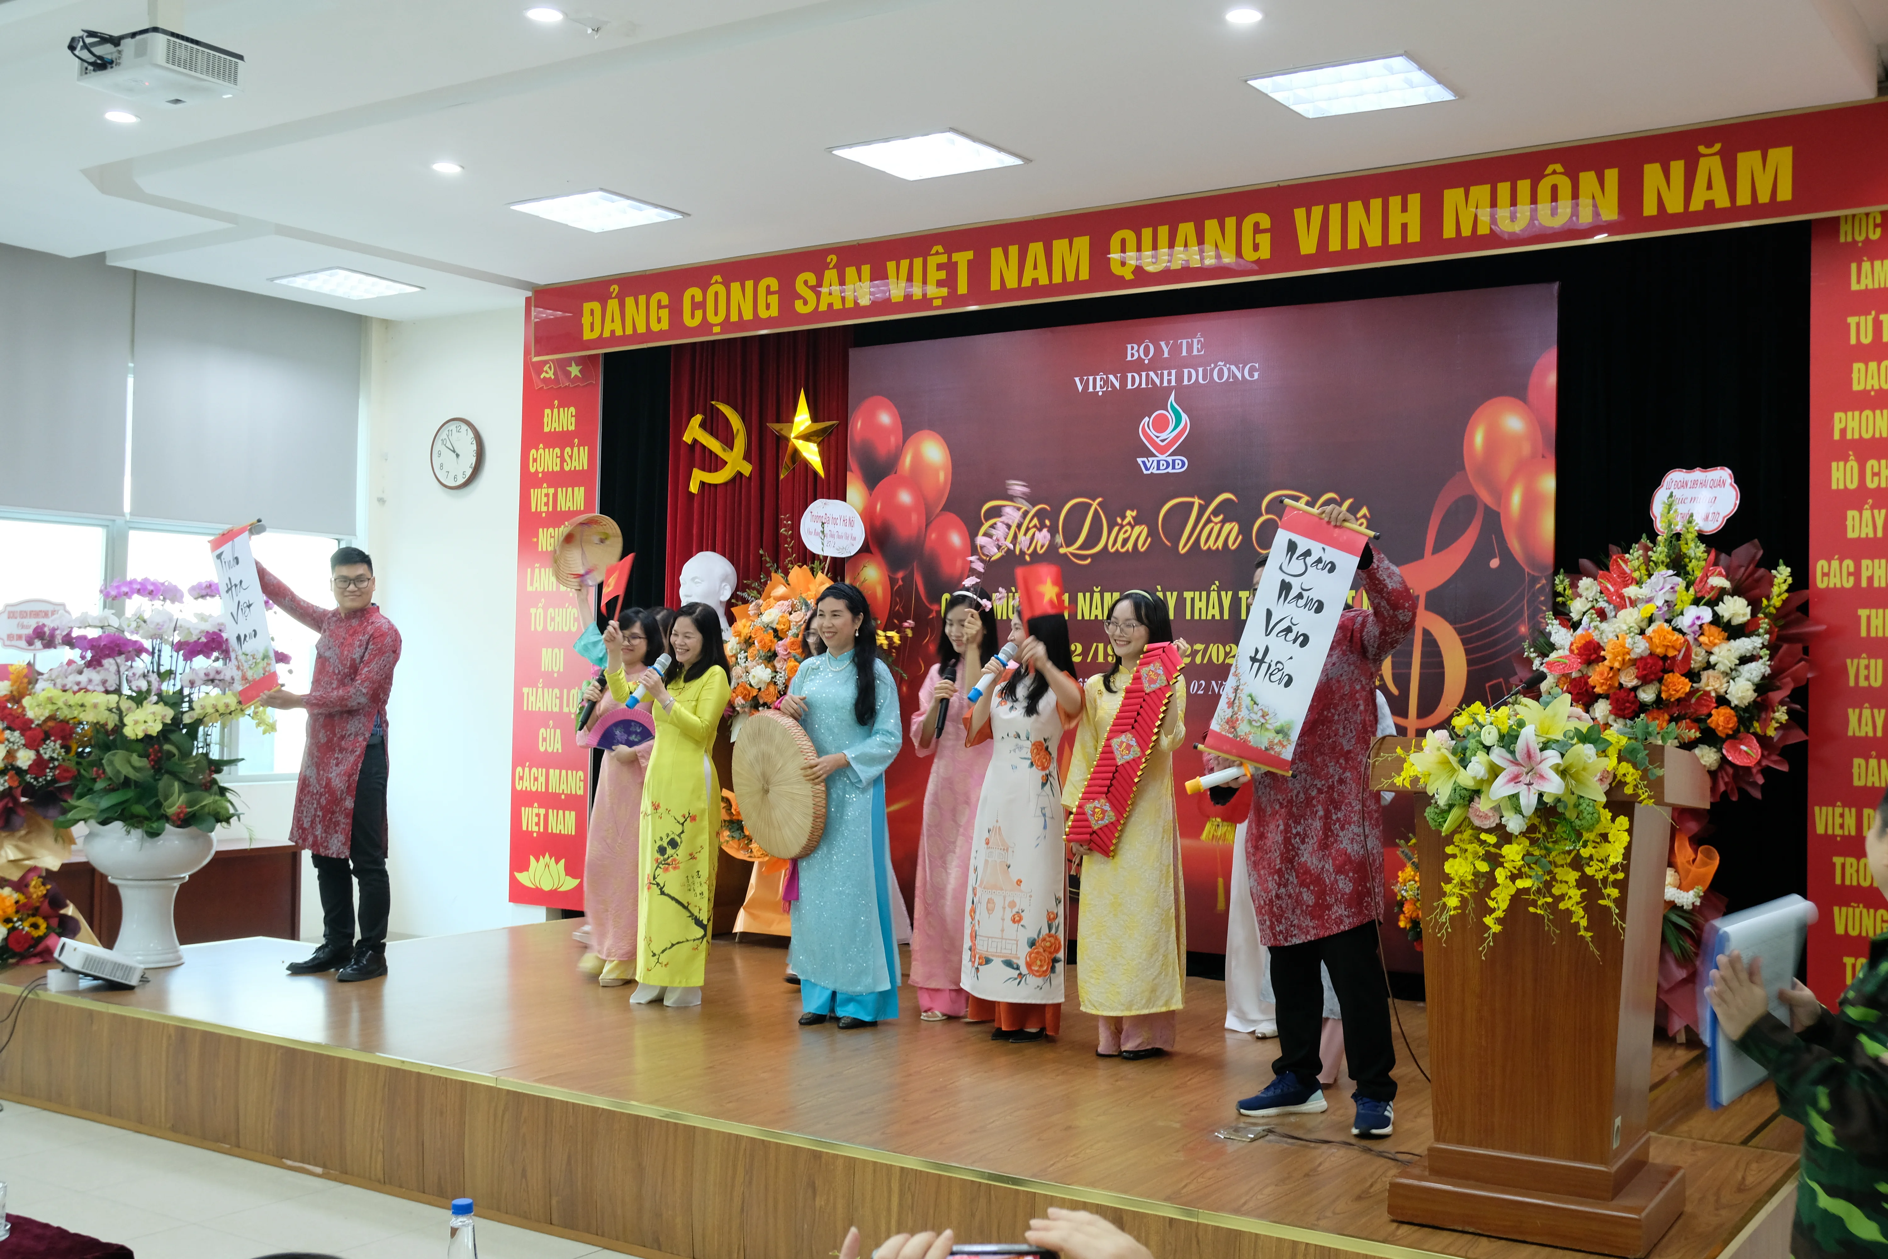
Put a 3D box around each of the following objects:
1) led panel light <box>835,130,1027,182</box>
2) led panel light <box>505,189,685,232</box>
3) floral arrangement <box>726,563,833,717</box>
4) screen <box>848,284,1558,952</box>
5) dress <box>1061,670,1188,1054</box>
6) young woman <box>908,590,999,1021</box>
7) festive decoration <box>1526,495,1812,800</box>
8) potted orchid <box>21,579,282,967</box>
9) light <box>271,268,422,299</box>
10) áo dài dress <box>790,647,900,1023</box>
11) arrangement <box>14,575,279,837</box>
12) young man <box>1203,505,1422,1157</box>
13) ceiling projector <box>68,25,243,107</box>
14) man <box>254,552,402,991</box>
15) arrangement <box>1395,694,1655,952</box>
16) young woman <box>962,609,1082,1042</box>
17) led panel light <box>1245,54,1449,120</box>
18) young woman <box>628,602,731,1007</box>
[{"bbox_3d":[-0.059,-1.938,7.858,0.600,0.050,0.600,0,-2,34],"label":"led panel light"},{"bbox_3d":[-1.595,-1.954,8.972,0.600,0.060,0.600,0,-2,34],"label":"led panel light"},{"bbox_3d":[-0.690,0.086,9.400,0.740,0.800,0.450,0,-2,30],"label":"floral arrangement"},{"bbox_3d":[0.946,0.011,8.547,3.480,2.760,0.060,0,-2,34],"label":"screen"},{"bbox_3d":[0.633,0.779,6.688,0.460,1.284,0.340,0,-2,35],"label":"dress"},{"bbox_3d":[0.055,0.644,7.291,0.470,1.600,0.380,0,-2,33],"label":"young woman"},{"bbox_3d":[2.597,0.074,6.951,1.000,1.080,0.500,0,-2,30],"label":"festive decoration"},{"bbox_3d":[-3.351,0.599,8.239,1.060,1.620,0.920,0,-2,34],"label":"potted orchid"},{"bbox_3d":[-3.172,-1.853,10.312,0.600,0.050,0.600,0,-2,34],"label":"light"},{"bbox_3d":[-0.370,0.728,7.153,0.480,1.370,0.360,0,-2,38],"label":"áo dài dress"},{"bbox_3d":[-3.434,0.346,8.420,1.080,1.100,0.920,0,-2,23],"label":"arrangement"},{"bbox_3d":[1.084,0.533,5.643,0.600,1.800,0.520,0,-2,41],"label":"young man"},{"bbox_3d":[-2.042,-1.457,5.071,0.330,0.100,0.265,0,-2,34],"label":"ceiling projector"},{"bbox_3d":[-2.522,0.538,7.986,0.600,1.760,0.500,0,-2,45],"label":"man"},{"bbox_3d":[1.385,0.460,4.620,0.580,0.560,0.360,0,-2,34],"label":"arrangement"},{"bbox_3d":[0.276,0.672,6.862,0.480,1.530,0.400,0,-2,36],"label":"young woman"},{"bbox_3d":[1.459,-1.945,6.900,0.600,0.050,0.600,0,-2,34],"label":"led panel light"},{"bbox_3d":[-1.051,0.666,7.487,0.450,1.549,0.400,0,-2,43],"label":"young woman"}]

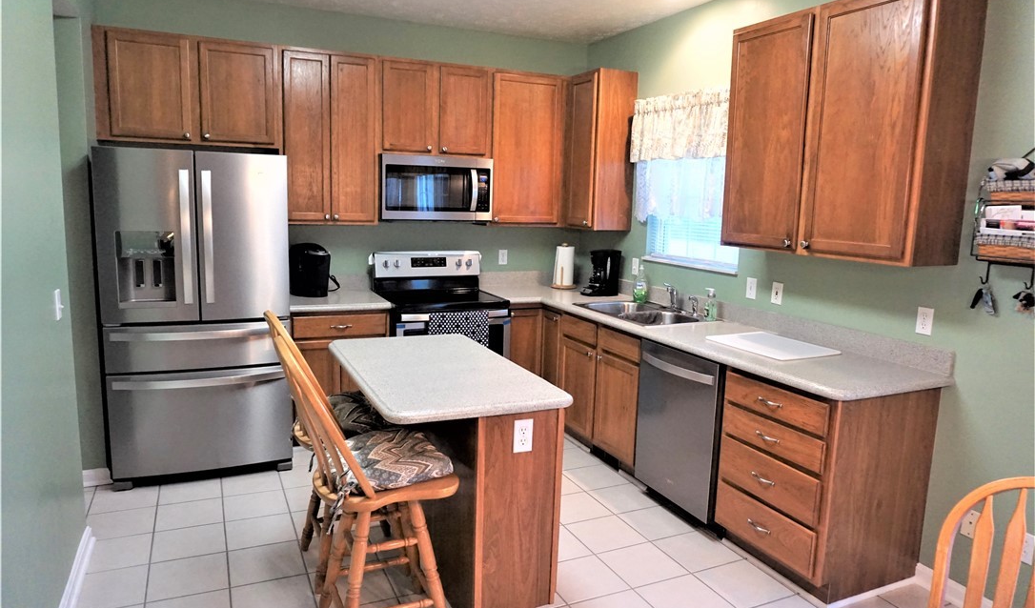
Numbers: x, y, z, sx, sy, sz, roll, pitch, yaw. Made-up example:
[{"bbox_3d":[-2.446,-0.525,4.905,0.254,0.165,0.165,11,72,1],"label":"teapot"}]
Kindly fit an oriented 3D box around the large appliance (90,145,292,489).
[{"bbox_3d":[-1.845,0.032,4.022,0.910,1.778,0.850,-2,10,-22],"label":"large appliance"}]

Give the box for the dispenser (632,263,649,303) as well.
[{"bbox_3d":[0.831,-0.141,4.569,0.095,0.262,0.062,4,9,12],"label":"dispenser"}]

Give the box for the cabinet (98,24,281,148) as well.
[{"bbox_3d":[-1.908,-1.235,4.053,0.954,0.595,0.315,-3,10,-24],"label":"cabinet"}]

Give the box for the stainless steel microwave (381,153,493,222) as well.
[{"bbox_3d":[-0.579,-0.776,4.712,0.764,0.434,0.411,-3,10,-25],"label":"stainless steel microwave"}]

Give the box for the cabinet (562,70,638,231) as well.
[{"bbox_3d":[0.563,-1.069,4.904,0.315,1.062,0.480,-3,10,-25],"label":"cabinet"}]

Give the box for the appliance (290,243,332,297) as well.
[{"bbox_3d":[-1.339,-0.218,4.445,0.305,0.330,0.244,8,11,35],"label":"appliance"}]

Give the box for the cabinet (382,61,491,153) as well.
[{"bbox_3d":[-0.584,-1.298,4.676,0.770,0.602,0.315,-3,10,-25],"label":"cabinet"}]

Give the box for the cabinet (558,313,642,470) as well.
[{"bbox_3d":[0.744,0.486,4.276,0.620,0.803,0.925,-3,10,-24],"label":"cabinet"}]

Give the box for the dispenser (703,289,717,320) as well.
[{"bbox_3d":[1.101,0.002,3.921,0.069,0.185,0.066,-1,9,-15],"label":"dispenser"}]

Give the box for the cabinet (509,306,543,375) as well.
[{"bbox_3d":[-0.083,0.381,5.057,0.275,0.872,0.620,-2,10,-24],"label":"cabinet"}]

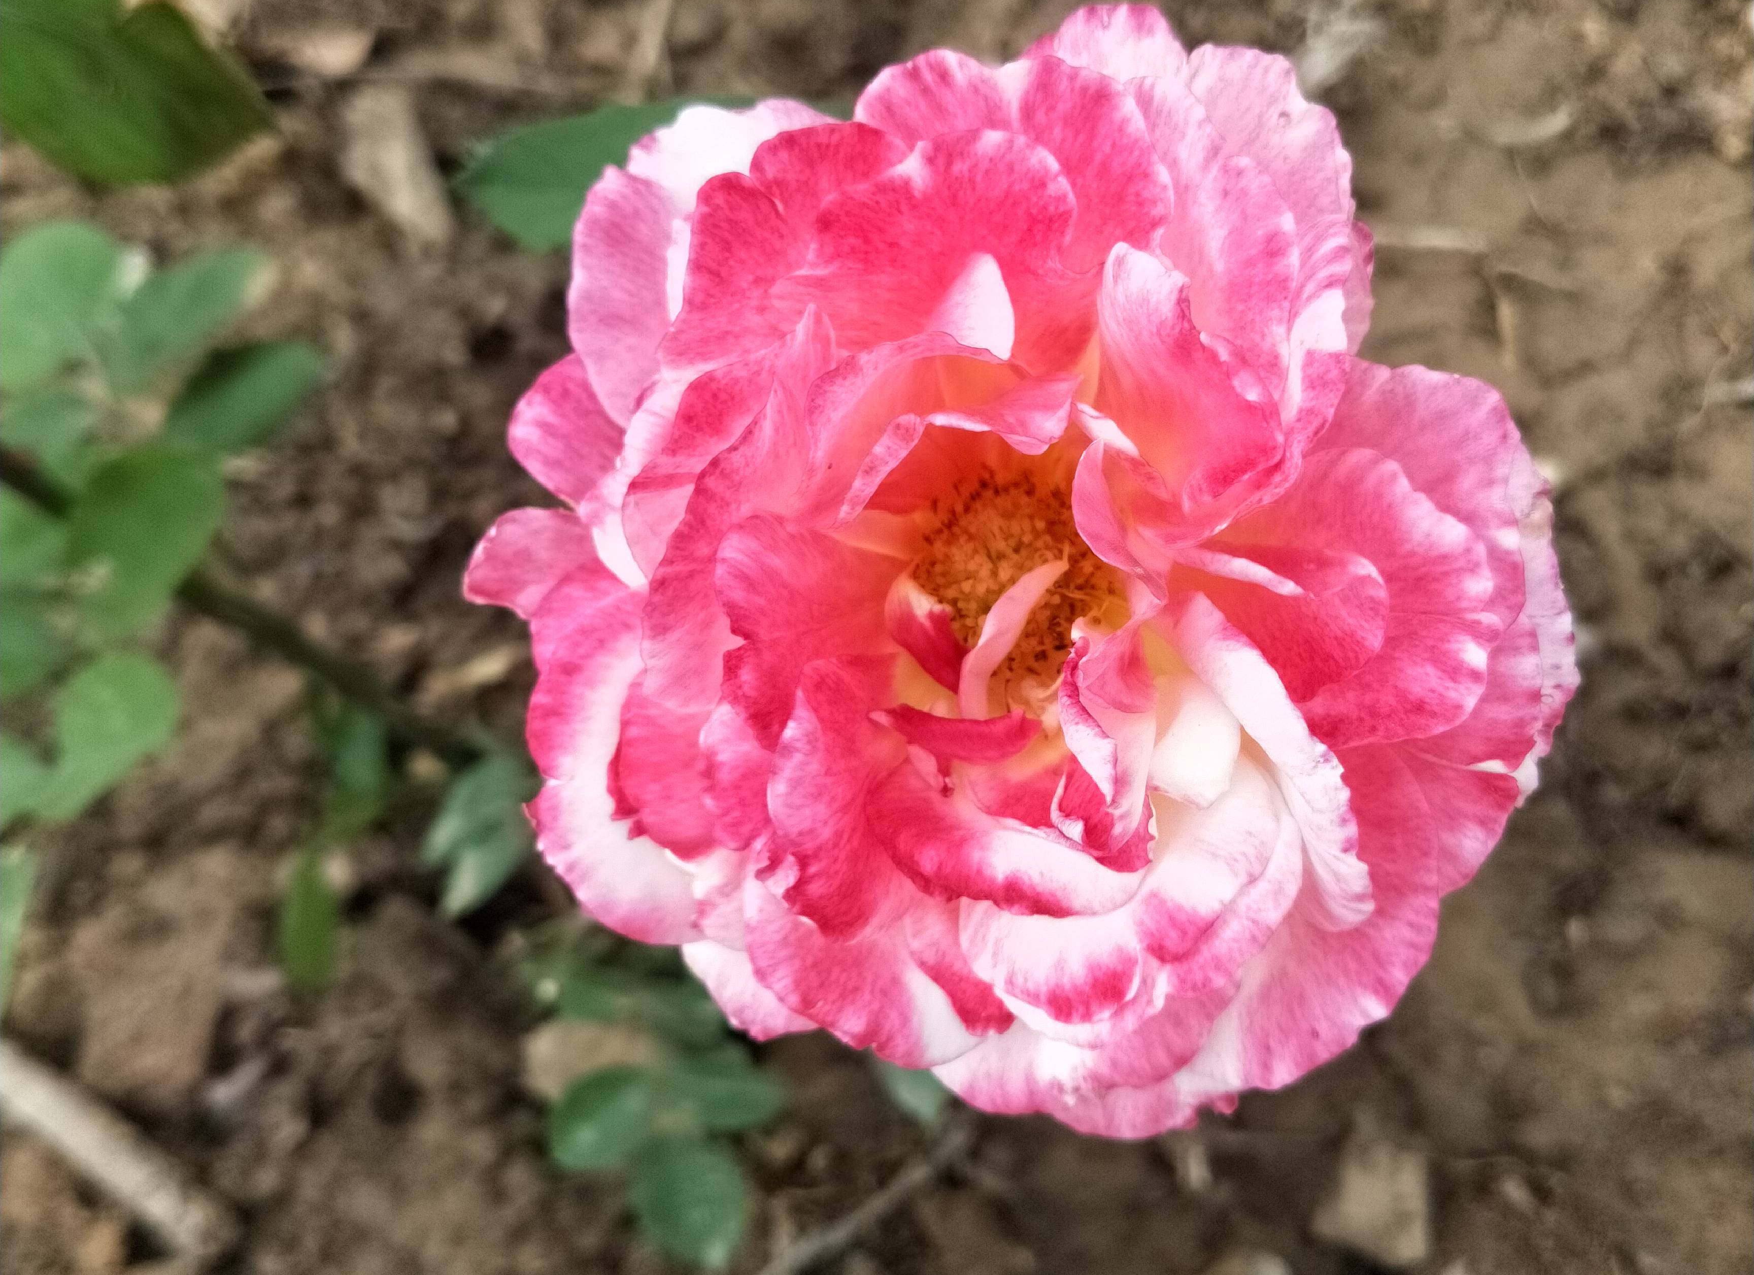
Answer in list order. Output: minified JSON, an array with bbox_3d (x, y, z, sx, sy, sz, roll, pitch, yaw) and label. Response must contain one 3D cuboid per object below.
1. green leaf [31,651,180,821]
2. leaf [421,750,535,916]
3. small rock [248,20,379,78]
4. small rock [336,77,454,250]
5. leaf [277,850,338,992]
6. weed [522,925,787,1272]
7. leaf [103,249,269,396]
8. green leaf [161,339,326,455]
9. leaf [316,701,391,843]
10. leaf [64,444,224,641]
[{"bbox_3d":[-0.135,0.017,0.295,0.030,0.009,0.020,-42,73,-16],"label":"green leaf"},{"bbox_3d":[-0.082,0.040,0.345,0.019,0.012,0.031,18,70,7],"label":"leaf"},{"bbox_3d":[-0.153,-0.160,0.460,0.032,0.012,0.016,-6,67,-3],"label":"small rock"},{"bbox_3d":[-0.126,-0.124,0.445,0.020,0.014,0.045,-30,70,-12],"label":"small rock"},{"bbox_3d":[-0.116,0.058,0.345,0.012,0.012,0.029,-6,69,-2],"label":"leaf"},{"bbox_3d":[-0.046,0.096,0.350,0.054,0.032,0.066,-3,69,-1],"label":"weed"},{"bbox_3d":[-0.131,-0.060,0.320,0.032,0.011,0.017,-43,75,-15],"label":"leaf"},{"bbox_3d":[-0.124,-0.047,0.330,0.031,0.011,0.015,-34,73,-12],"label":"green leaf"},{"bbox_3d":[-0.101,0.026,0.325,0.012,0.008,0.025,-15,67,-6],"label":"leaf"},{"bbox_3d":[-0.124,-0.016,0.285,0.022,0.010,0.032,30,70,12],"label":"leaf"}]

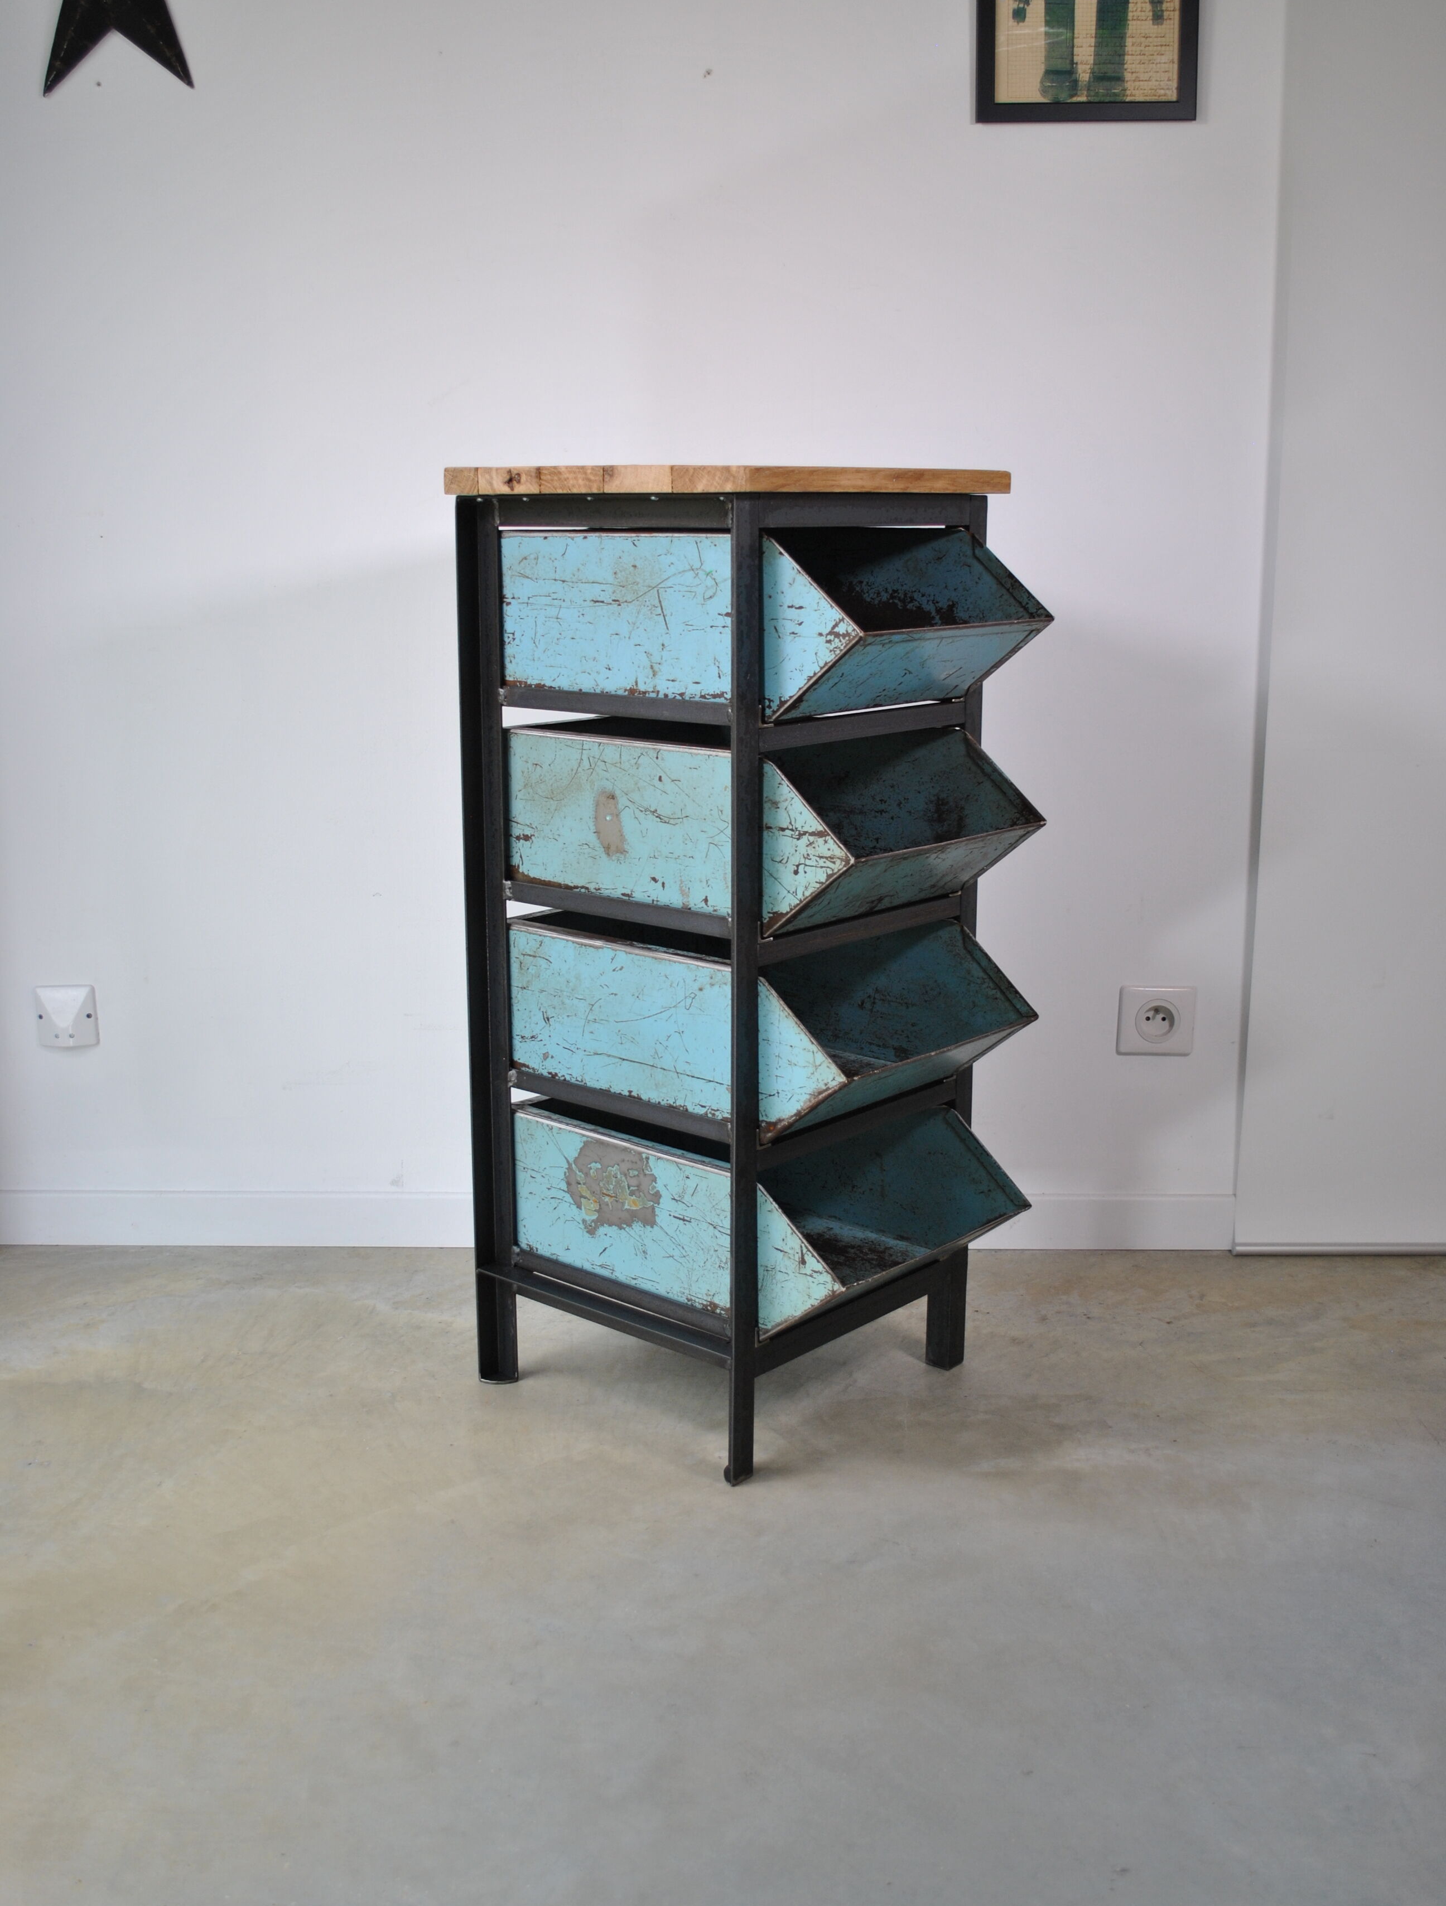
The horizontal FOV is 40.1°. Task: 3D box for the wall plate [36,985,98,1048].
[{"bbox_3d":[-0.798,0.079,2.405,0.075,0.075,0.020,0,12,1],"label":"wall plate"}]

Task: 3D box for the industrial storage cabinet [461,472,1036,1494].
[{"bbox_3d":[0.003,0.003,2.013,0.352,0.908,0.377,11,16,40],"label":"industrial storage cabinet"}]

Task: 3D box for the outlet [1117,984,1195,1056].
[{"bbox_3d":[0.524,0.083,2.394,0.088,0.084,0.011,0,12,1],"label":"outlet"}]

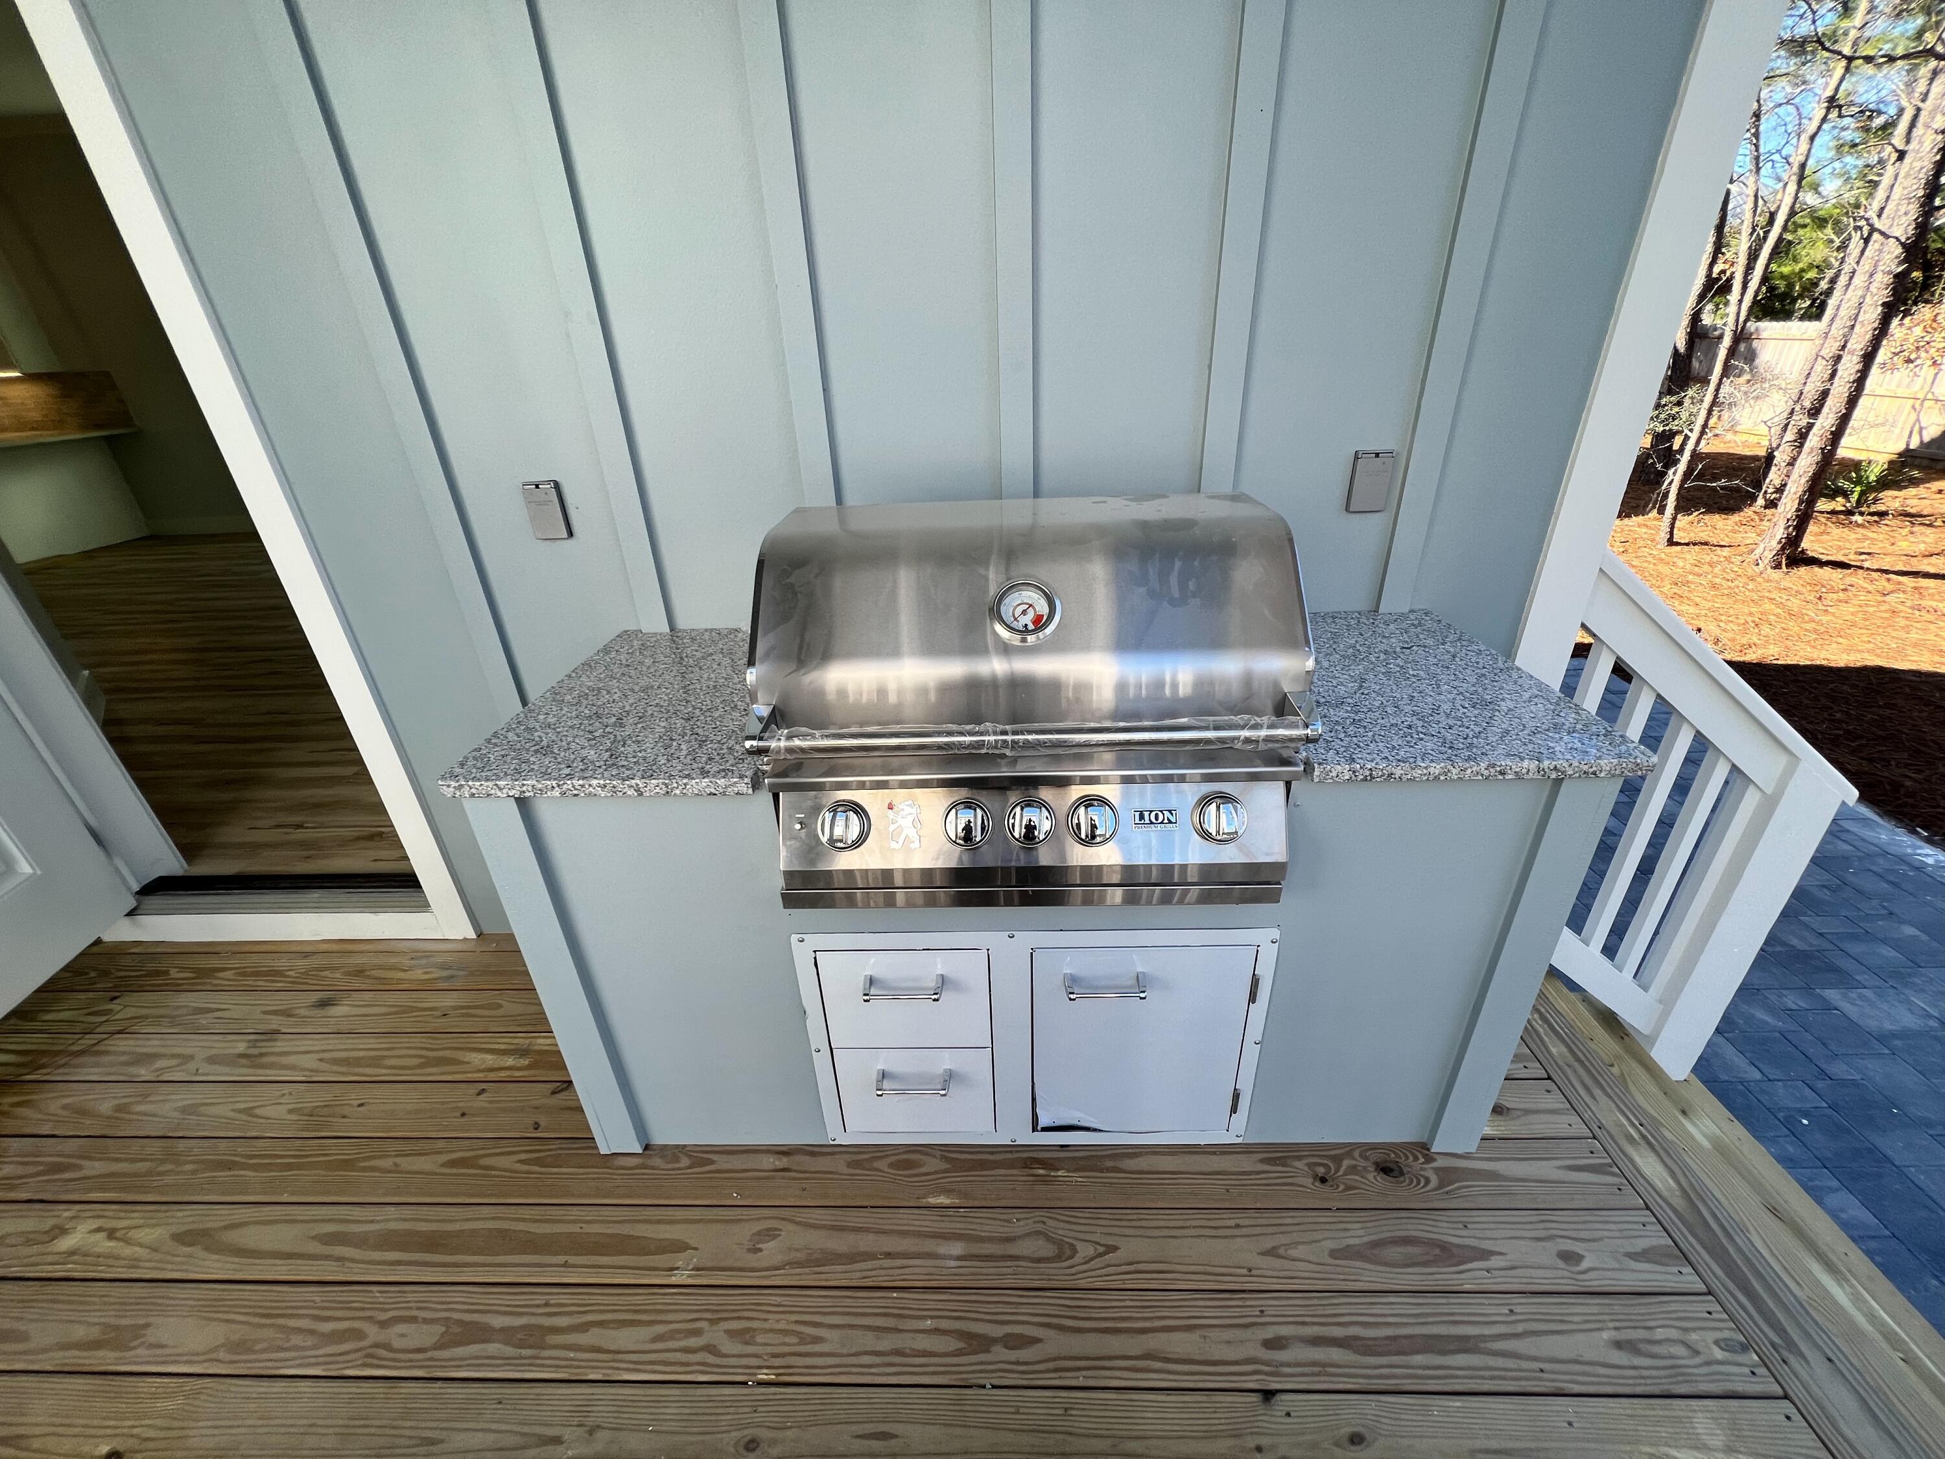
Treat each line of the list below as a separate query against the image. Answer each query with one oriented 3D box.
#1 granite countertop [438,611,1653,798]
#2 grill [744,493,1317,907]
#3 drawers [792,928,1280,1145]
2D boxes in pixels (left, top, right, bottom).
[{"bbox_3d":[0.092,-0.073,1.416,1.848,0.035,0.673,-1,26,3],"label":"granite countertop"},{"bbox_3d":[0.085,-0.070,1.257,0.815,0.570,0.565,-1,26,3],"label":"grill"},{"bbox_3d":[0.119,0.513,1.544,0.838,0.561,0.460,-1,26,3],"label":"drawers"}]

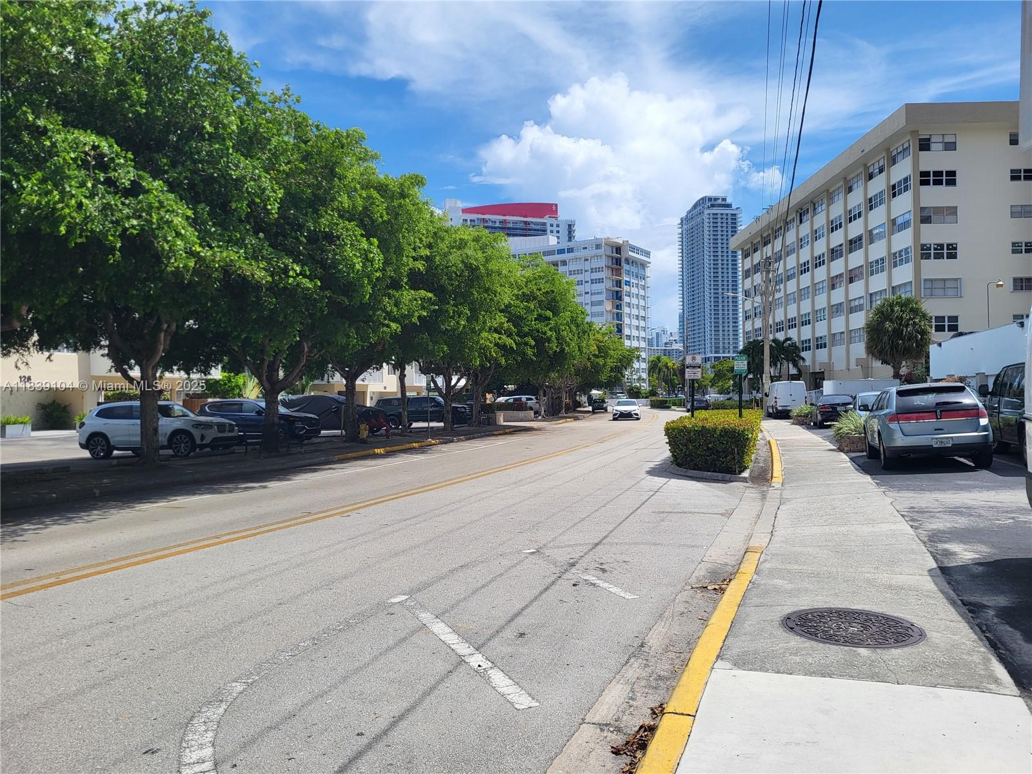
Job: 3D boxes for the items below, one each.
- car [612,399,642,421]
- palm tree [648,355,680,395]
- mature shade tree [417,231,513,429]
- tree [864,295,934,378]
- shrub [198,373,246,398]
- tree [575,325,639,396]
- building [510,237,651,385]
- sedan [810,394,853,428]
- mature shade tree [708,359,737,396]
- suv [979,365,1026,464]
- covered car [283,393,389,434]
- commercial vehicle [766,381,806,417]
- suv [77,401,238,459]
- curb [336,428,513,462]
[{"bbox_3d":[7.823,1.585,54.500,1.860,1.450,4.850,-1,-1,12],"label":"car"},{"bbox_3d":[22.892,-1.087,120.016,4.900,7.700,4.900,-1,-1,0],"label":"palm tree"},{"bbox_3d":[-2.622,-2.754,36.800,6.000,9.600,6.000,-1,-1,0],"label":"mature shade tree"},{"bbox_3d":[23.937,-1.875,48.500,3.850,7.500,3.850,-1,-1,0],"label":"tree"},{"bbox_3d":[-17.408,0.779,45.997,2.500,3.100,2.800,-1,-1,17],"label":"shrub"},{"bbox_3d":[8.779,-2.031,80.000,8.500,9.200,8.500,-1,-1,15],"label":"tree"},{"bbox_3d":[14.716,-15.767,209.551,36.000,41.000,25.000,-1,-1,29],"label":"building"},{"bbox_3d":[14.250,1.022,34.300,1.840,1.460,4.750,-1,-1,20],"label":"sedan"},{"bbox_3d":[28.061,-0.718,105.010,4.200,6.400,4.200,-1,-1,0],"label":"mature shade tree"},{"bbox_3d":[11.369,0.465,16.209,2.030,2.030,5.500,-3,-2,22],"label":"suv"},{"bbox_3d":[-8.050,1.322,34.000,4.800,1.760,1.950,-1,-1,14],"label":"covered car"},{"bbox_3d":[17.902,0.813,51.300,2.000,2.450,6.000,-1,-1,14],"label":"commercial vehicle"},{"bbox_3d":[-10.685,1.243,23.239,4.710,1.680,1.920,-1,-1,14],"label":"suv"},{"bbox_3d":[-2.440,1.989,29.526,0.300,0.160,18.870,-1,-1,15],"label":"curb"}]

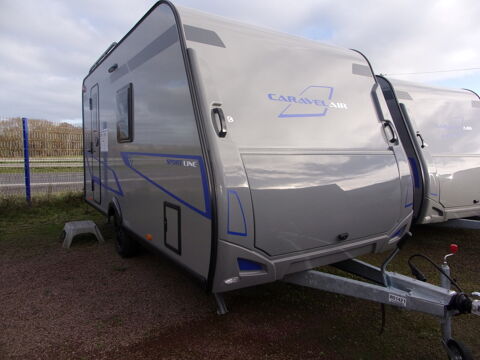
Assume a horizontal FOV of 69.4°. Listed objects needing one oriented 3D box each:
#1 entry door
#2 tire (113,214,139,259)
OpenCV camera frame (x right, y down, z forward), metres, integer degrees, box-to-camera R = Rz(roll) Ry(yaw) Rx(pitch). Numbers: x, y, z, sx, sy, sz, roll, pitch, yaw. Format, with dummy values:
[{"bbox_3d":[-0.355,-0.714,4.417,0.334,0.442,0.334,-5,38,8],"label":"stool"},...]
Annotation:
[{"bbox_3d":[-2.183,-0.530,5.284,0.050,1.730,0.560,-2,5,-34],"label":"entry door"},{"bbox_3d":[-1.452,0.683,4.537,0.190,0.620,0.620,-3,6,-33],"label":"tire"}]

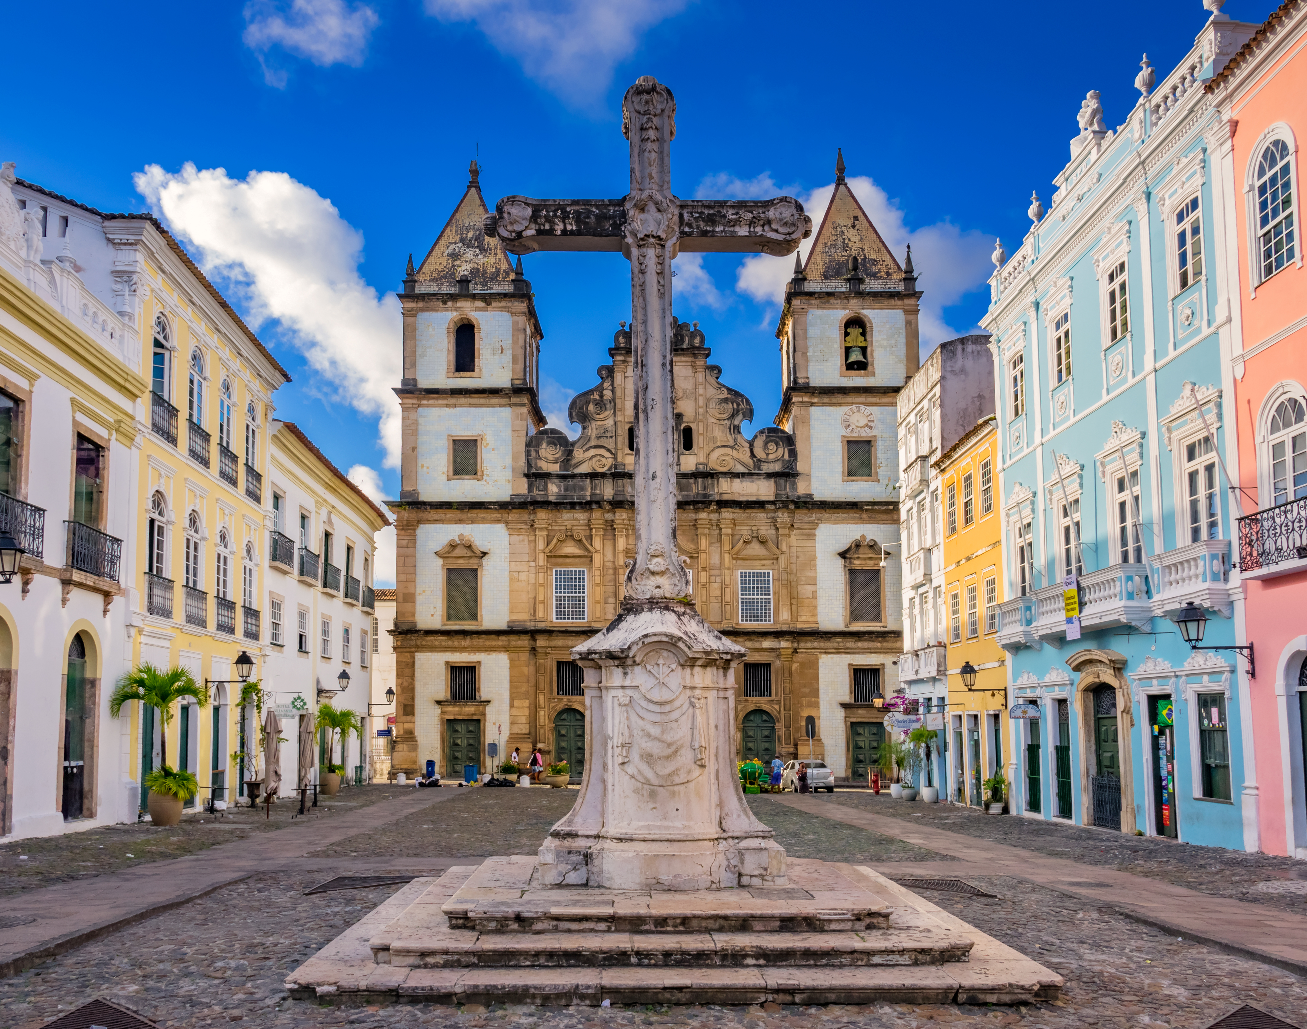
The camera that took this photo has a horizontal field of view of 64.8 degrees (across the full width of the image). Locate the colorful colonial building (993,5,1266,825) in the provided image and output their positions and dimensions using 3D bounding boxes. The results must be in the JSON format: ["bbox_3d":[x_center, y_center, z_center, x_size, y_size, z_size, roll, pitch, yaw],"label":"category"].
[{"bbox_3d":[12.366,-0.754,21.492,7.000,14.200,10.000,0,-11,-2],"label":"colorful colonial building"}]

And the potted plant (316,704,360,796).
[{"bbox_3d":[-11.469,8.531,37.128,1.500,3.150,1.500,0,-11,-2],"label":"potted plant"}]

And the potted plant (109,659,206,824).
[{"bbox_3d":[-10.021,4.638,20.823,1.800,3.100,1.800,0,-11,-2],"label":"potted plant"}]

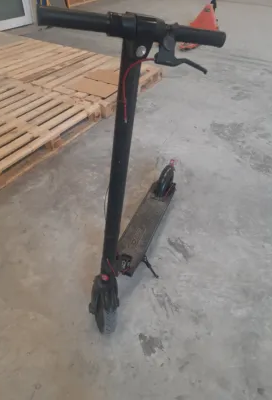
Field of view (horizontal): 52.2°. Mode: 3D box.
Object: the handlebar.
[{"bbox_3d":[-0.005,-0.394,0.635,0.430,0.055,0.060,2,43,-8],"label":"handlebar"}]

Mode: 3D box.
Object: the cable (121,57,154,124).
[{"bbox_3d":[0.005,-0.263,0.679,0.080,0.155,0.040,-2,43,-4],"label":"cable"}]

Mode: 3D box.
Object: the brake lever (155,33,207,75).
[{"bbox_3d":[0.102,-0.335,0.639,0.125,0.062,0.060,2,43,-8],"label":"brake lever"}]

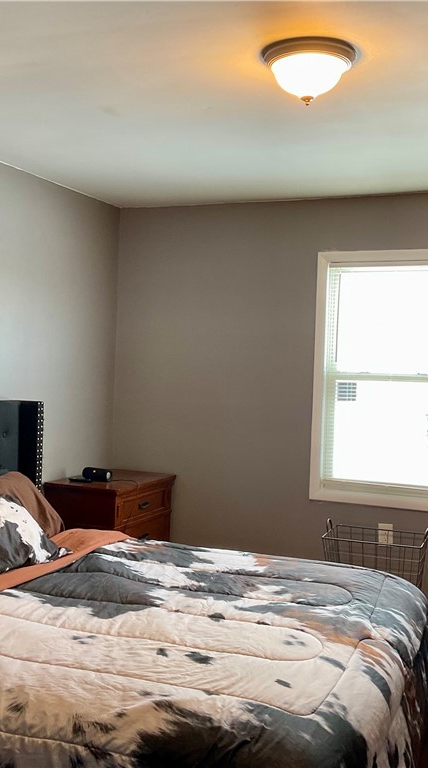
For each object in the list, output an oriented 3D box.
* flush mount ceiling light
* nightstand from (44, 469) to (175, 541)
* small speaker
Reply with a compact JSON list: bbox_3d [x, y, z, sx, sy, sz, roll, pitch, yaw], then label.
[{"bbox_3d":[0.299,-0.968,2.727,0.302,0.160,0.302,2,1,0],"label":"flush mount ceiling light"},{"bbox_3d":[-0.593,0.942,4.997,0.457,0.777,0.758,2,1,22],"label":"nightstand"},{"bbox_3d":[-0.656,0.517,4.882,0.172,0.070,0.070,2,1,31],"label":"small speaker"}]

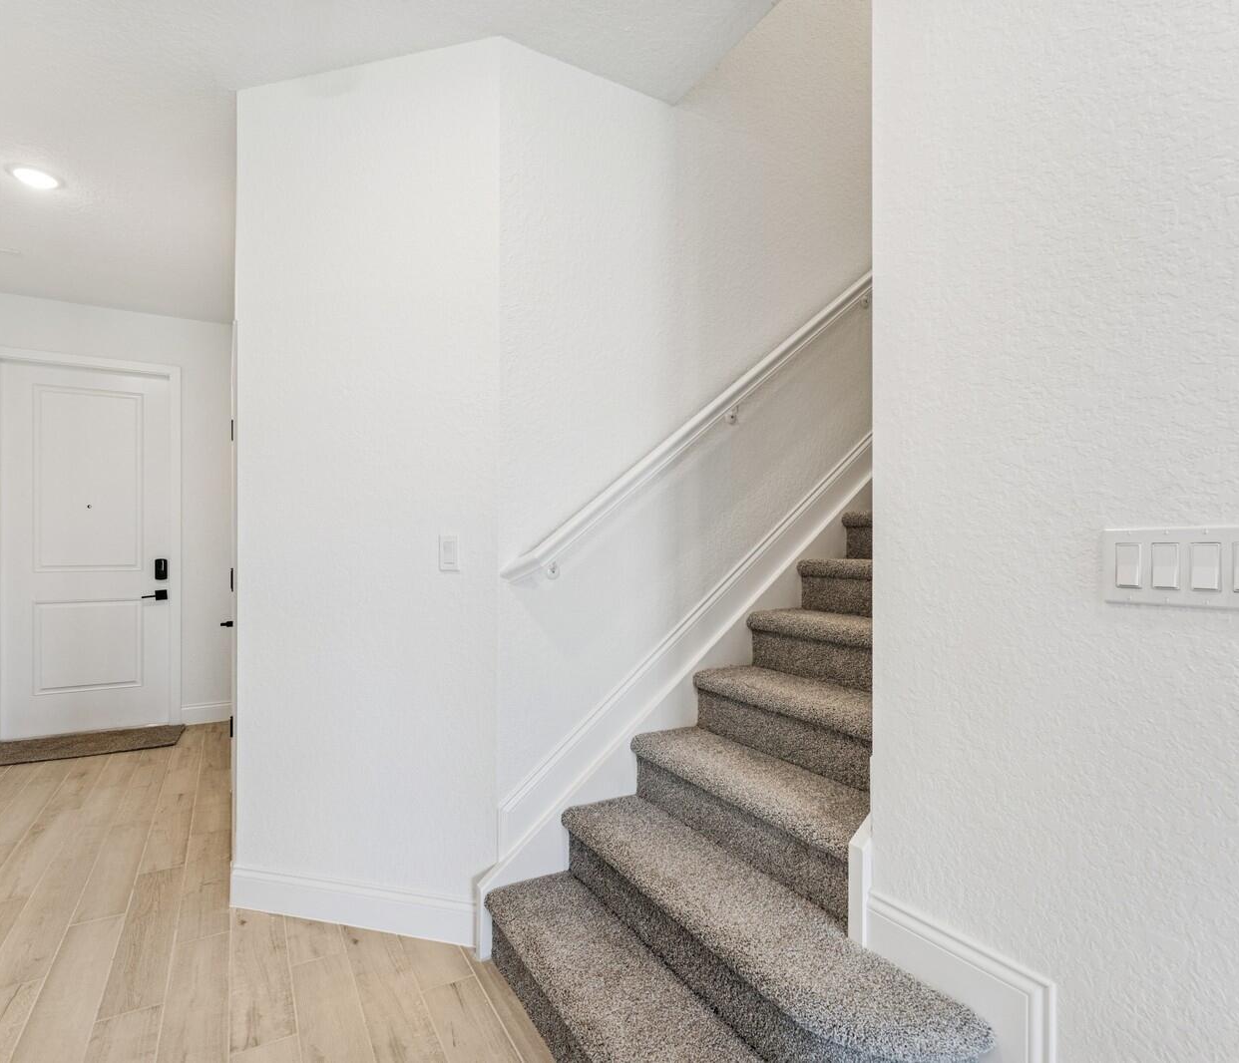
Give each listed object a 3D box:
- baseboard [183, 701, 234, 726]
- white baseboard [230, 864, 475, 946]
[{"bbox_3d":[-2.829,1.250,4.264,0.303,0.142,0.016,0,0,-29],"label":"baseboard"},{"bbox_3d":[-0.892,1.221,2.042,0.914,0.144,0.016,0,0,13],"label":"white baseboard"}]

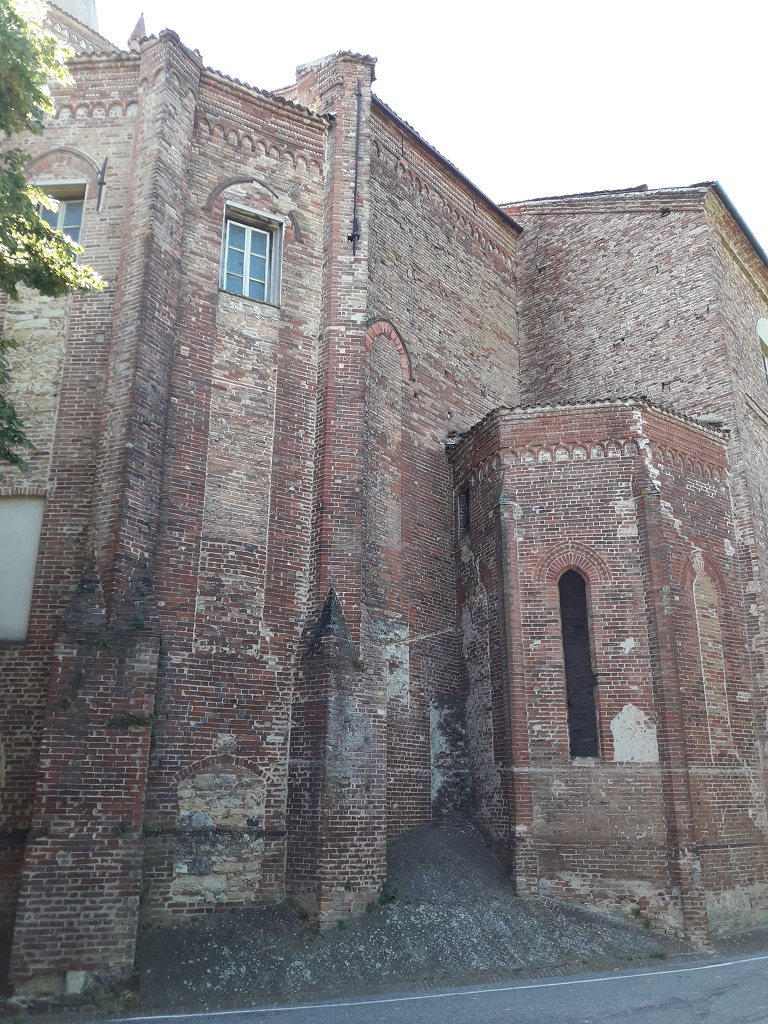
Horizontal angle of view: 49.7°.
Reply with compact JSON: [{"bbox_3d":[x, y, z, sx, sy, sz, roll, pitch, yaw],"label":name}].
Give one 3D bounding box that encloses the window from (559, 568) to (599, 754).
[{"bbox_3d":[3.214,2.467,13.781,0.463,3.095,0.200,-3,-19,9],"label":"window"}]

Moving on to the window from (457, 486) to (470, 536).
[{"bbox_3d":[1.646,0.029,16.311,0.200,1.005,0.572,7,-19,-19],"label":"window"}]

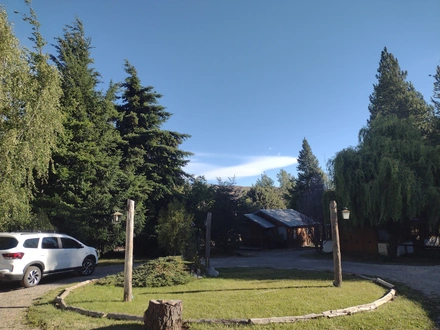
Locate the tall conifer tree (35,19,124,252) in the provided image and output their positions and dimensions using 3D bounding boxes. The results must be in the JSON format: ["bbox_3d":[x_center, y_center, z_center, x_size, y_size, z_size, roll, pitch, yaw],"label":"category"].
[{"bbox_3d":[-8.441,-1.971,20.187,5.800,14.665,5.800,0,-10,0],"label":"tall conifer tree"}]

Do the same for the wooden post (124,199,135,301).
[{"bbox_3d":[-2.180,2.051,8.286,0.170,2.457,0.170,0,-10,0],"label":"wooden post"}]

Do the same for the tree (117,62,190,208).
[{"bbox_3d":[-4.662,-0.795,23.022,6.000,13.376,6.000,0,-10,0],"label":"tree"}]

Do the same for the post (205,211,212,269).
[{"bbox_3d":[-0.485,3.281,14.852,0.190,2.408,0.190,0,-10,0],"label":"post"}]

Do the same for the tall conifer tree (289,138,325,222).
[{"bbox_3d":[10.879,3.031,43.162,5.000,13.120,5.000,0,-10,0],"label":"tall conifer tree"}]

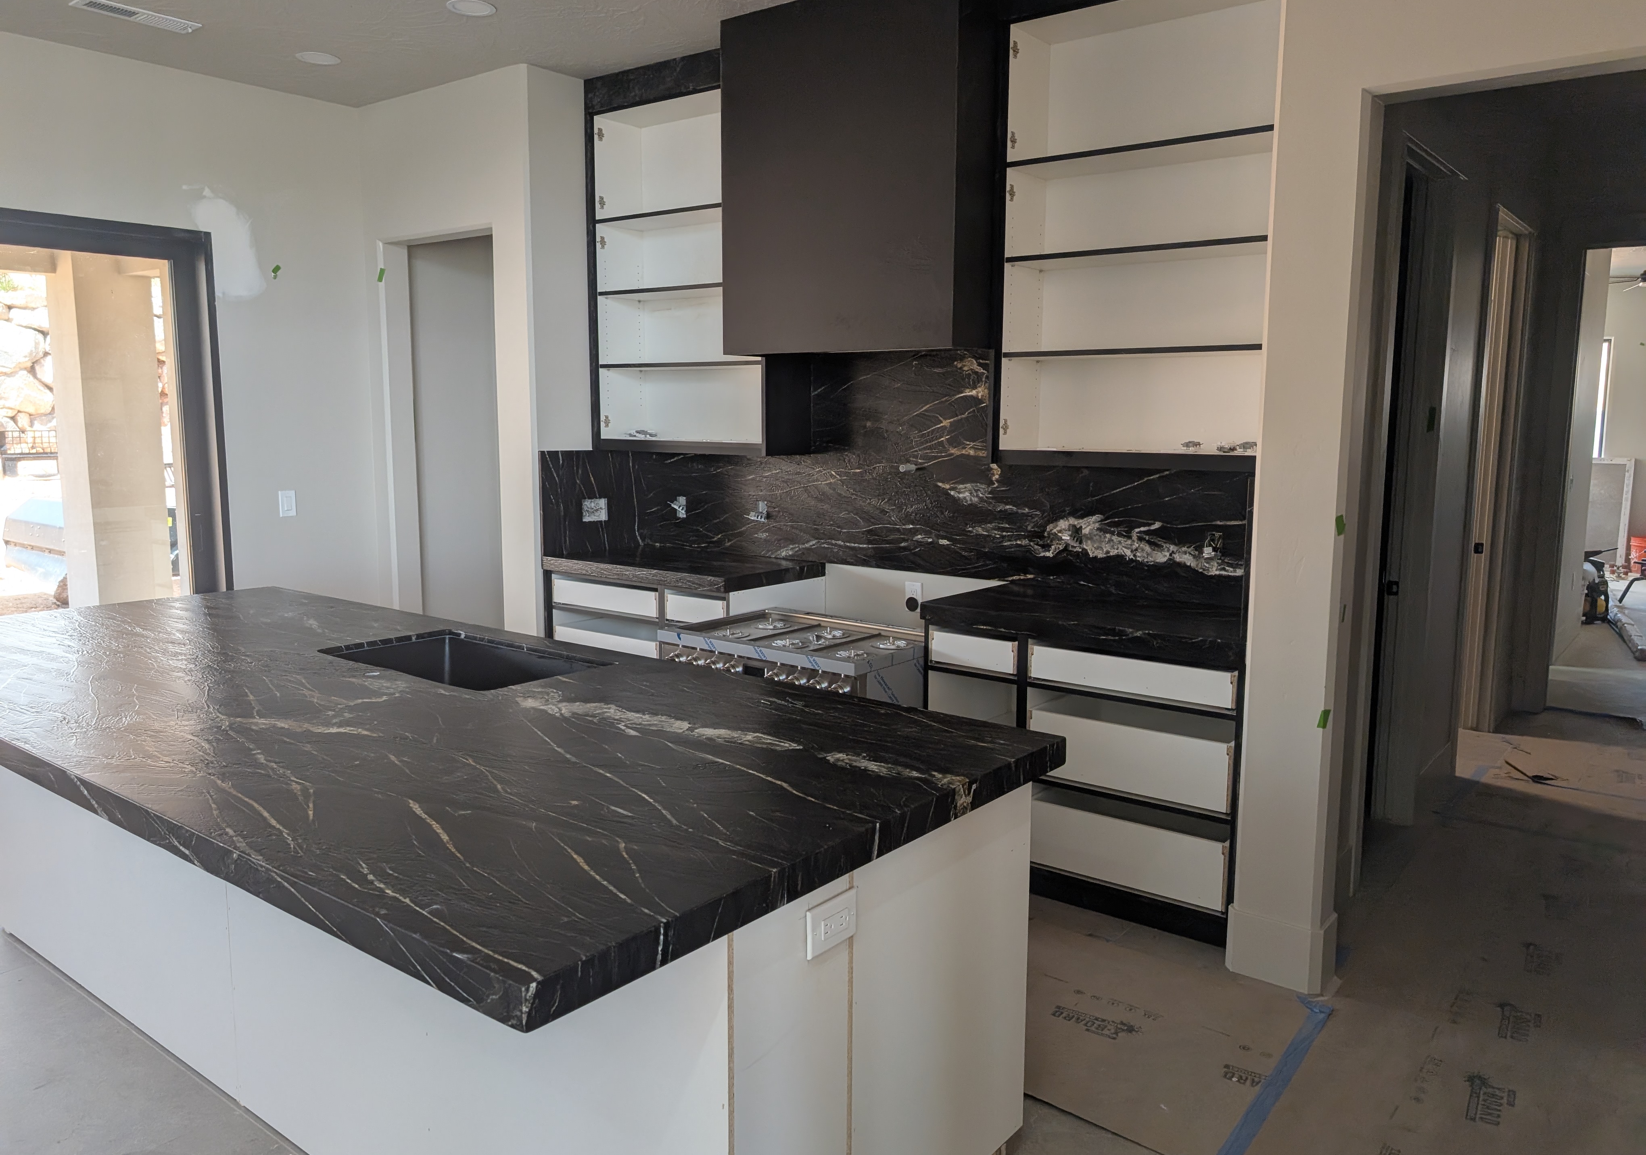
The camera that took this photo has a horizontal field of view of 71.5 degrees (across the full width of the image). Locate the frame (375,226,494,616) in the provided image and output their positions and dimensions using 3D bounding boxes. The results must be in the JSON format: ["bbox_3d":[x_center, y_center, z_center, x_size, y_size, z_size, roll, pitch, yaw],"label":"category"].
[{"bbox_3d":[-1.792,-0.417,5.555,0.940,2.420,0.145,6,10,37],"label":"frame"}]

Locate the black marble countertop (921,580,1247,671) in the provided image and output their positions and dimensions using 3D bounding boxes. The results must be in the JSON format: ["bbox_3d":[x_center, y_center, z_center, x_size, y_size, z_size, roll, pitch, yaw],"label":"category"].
[{"bbox_3d":[0.975,0.132,3.860,1.120,0.054,0.650,6,10,37],"label":"black marble countertop"}]

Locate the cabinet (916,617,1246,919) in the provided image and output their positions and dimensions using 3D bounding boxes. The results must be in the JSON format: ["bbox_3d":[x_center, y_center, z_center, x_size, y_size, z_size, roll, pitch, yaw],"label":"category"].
[{"bbox_3d":[0.984,0.570,3.927,1.110,0.833,0.620,6,10,37],"label":"cabinet"}]

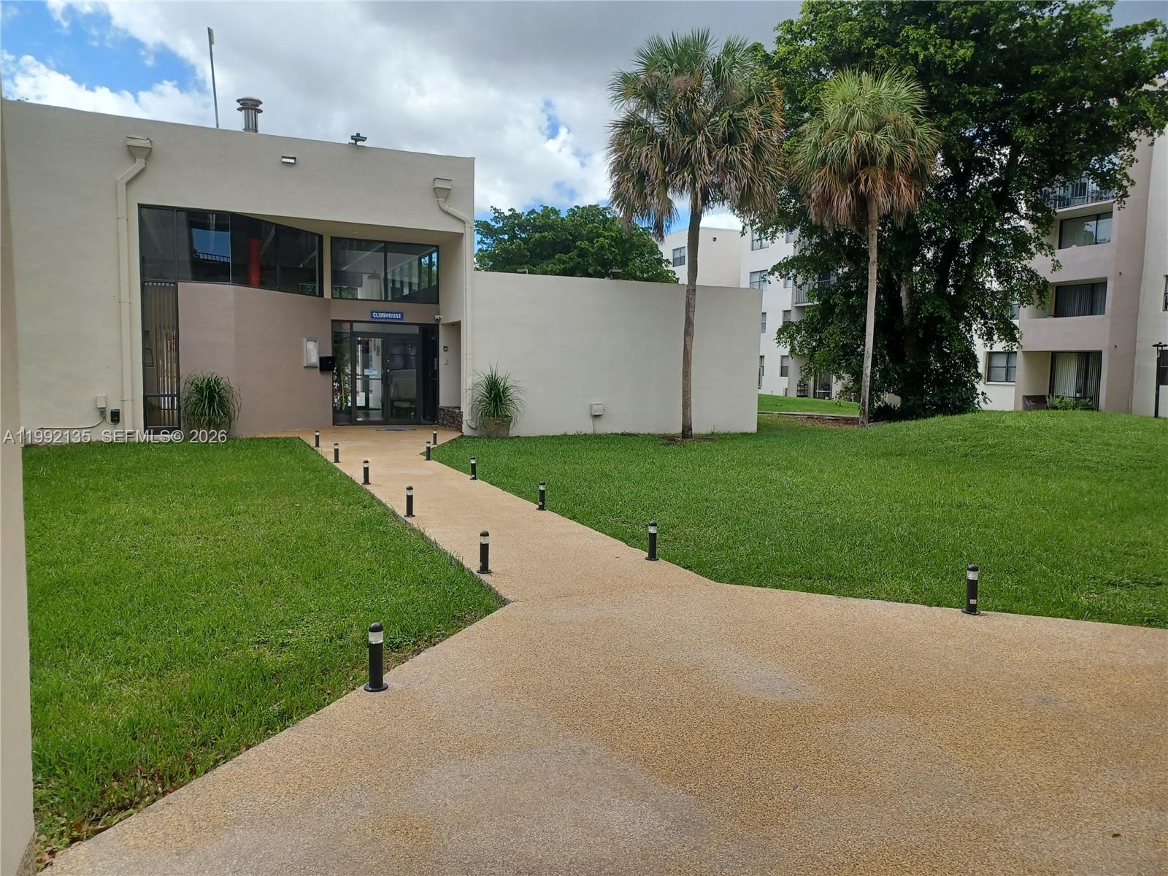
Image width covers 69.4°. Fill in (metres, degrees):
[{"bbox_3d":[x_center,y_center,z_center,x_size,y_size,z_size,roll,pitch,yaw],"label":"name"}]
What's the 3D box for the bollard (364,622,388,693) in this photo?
[{"bbox_3d":[-0.958,1.000,3.886,0.110,0.304,0.110,1,5,0],"label":"bollard"}]

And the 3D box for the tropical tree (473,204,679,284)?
[{"bbox_3d":[-0.384,-4.727,30.308,7.283,7.223,6.997,1,5,0],"label":"tropical tree"}]

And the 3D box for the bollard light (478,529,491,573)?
[{"bbox_3d":[-0.717,0.818,6.096,0.106,0.298,0.106,1,5,0],"label":"bollard light"}]

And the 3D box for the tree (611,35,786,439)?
[{"bbox_3d":[2.418,-4.305,18.097,3.795,8.587,3.795,1,5,0],"label":"tree"}]

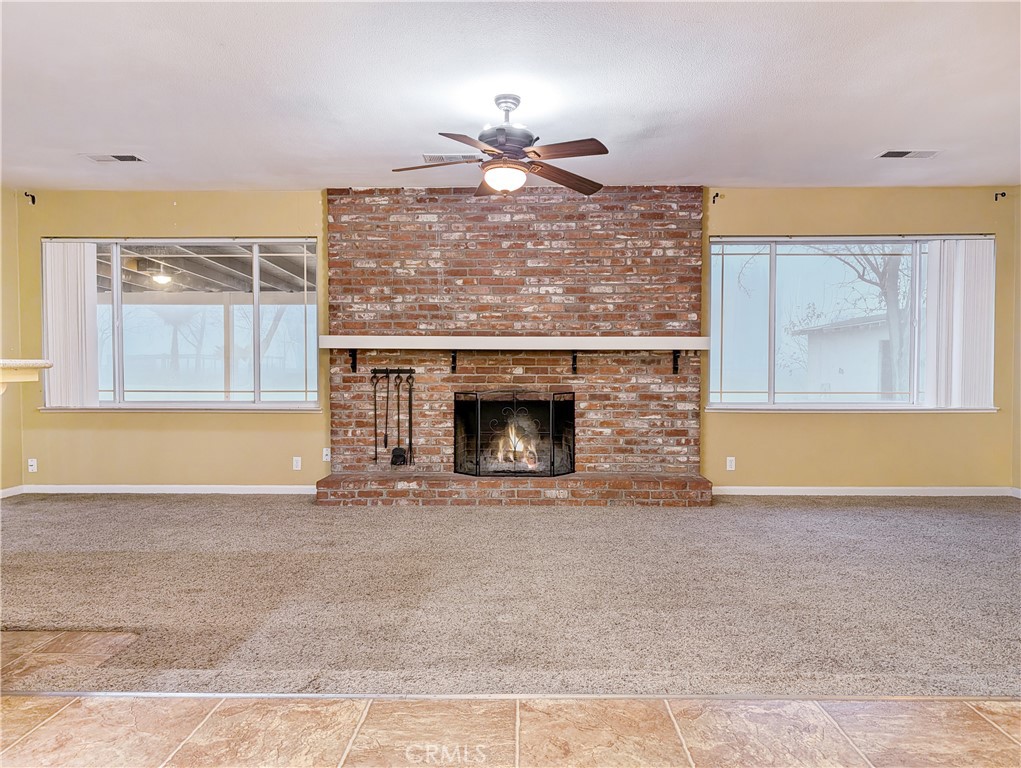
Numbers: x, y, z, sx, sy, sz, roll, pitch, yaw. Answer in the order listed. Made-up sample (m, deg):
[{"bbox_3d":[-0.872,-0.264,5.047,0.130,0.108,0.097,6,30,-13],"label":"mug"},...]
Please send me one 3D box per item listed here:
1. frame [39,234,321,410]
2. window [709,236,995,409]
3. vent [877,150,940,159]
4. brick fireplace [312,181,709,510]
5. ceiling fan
[{"bbox_3d":[-2.823,-0.506,6.055,2.410,1.490,0.130,0,1,1],"label":"frame"},{"bbox_3d":[2.869,-0.505,5.965,2.410,1.490,0.130,0,1,1],"label":"window"},{"bbox_3d":[2.830,-1.619,5.031,0.410,0.025,0.205,0,1,1],"label":"vent"},{"bbox_3d":[0.031,-0.345,5.764,3.120,2.590,0.500,0,1,1],"label":"brick fireplace"},{"bbox_3d":[-0.025,-1.331,4.000,1.290,0.551,1.270,0,1,1],"label":"ceiling fan"}]

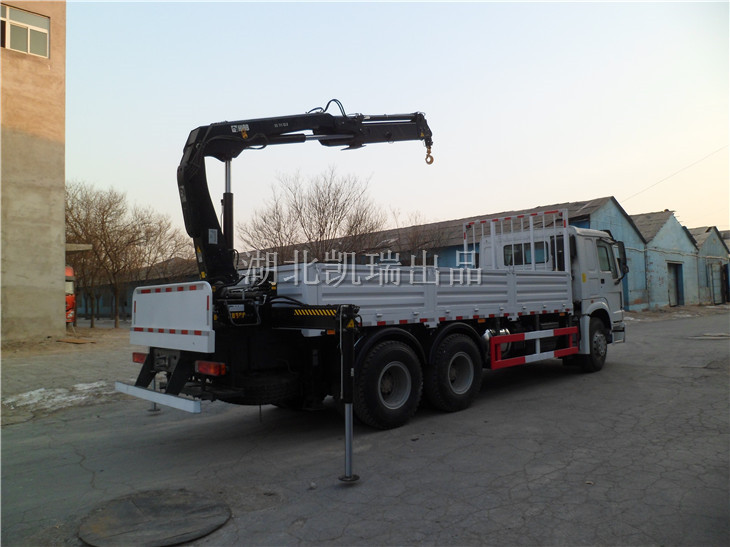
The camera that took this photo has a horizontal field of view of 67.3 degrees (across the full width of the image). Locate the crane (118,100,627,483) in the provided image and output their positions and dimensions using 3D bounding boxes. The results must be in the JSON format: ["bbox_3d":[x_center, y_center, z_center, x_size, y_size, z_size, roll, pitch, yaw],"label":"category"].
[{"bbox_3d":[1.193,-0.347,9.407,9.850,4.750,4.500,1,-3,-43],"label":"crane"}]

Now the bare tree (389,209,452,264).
[{"bbox_3d":[3.776,-0.551,36.838,4.200,7.410,4.000,-2,-3,0],"label":"bare tree"}]

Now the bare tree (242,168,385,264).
[{"bbox_3d":[-3.128,-1.690,33.786,9.000,9.780,8.200,-2,-3,0],"label":"bare tree"}]

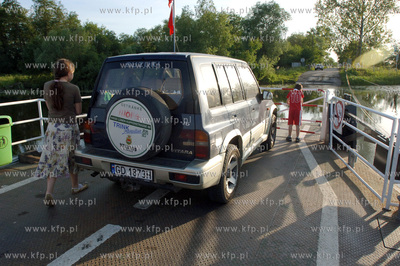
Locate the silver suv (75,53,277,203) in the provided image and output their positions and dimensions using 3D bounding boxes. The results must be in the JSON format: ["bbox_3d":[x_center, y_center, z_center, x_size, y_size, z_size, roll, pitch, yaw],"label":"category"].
[{"bbox_3d":[0.118,-0.291,4.538,1.740,1.690,4.130,5,13,25],"label":"silver suv"}]

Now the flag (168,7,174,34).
[{"bbox_3d":[-0.720,-2.840,7.000,0.150,0.670,0.100,-2,12,-6],"label":"flag"}]

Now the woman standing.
[{"bbox_3d":[-1.665,-0.019,3.357,0.520,1.660,0.560,3,12,17],"label":"woman standing"}]

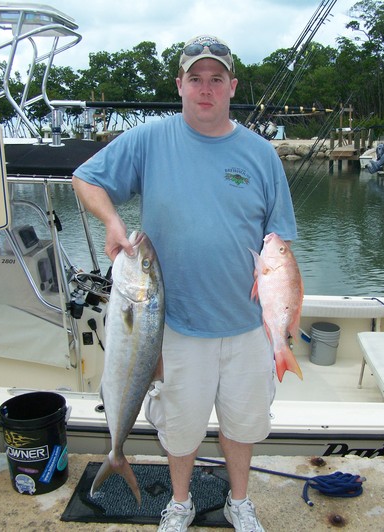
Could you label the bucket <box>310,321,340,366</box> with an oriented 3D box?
[{"bbox_3d":[1.370,0.810,6.030,0.302,0.370,0.302,0,13,0],"label":"bucket"}]

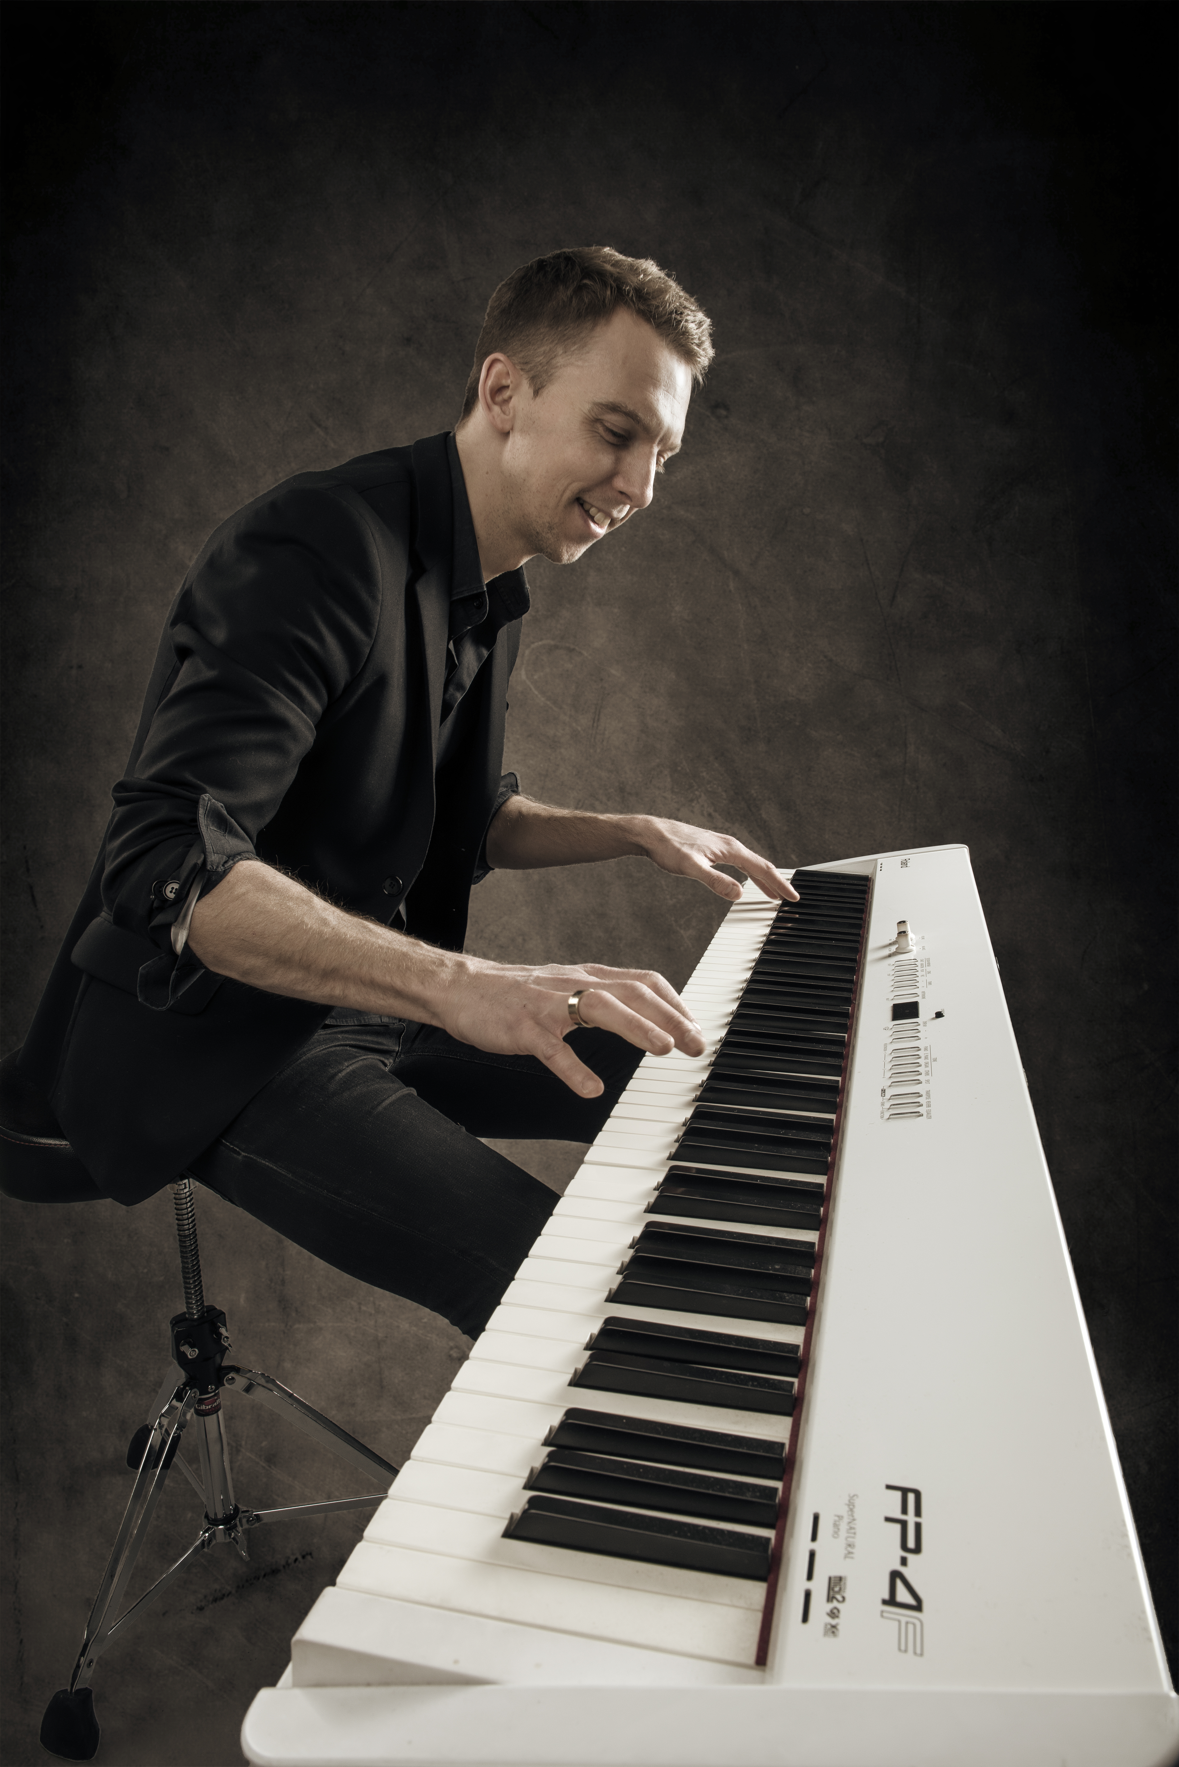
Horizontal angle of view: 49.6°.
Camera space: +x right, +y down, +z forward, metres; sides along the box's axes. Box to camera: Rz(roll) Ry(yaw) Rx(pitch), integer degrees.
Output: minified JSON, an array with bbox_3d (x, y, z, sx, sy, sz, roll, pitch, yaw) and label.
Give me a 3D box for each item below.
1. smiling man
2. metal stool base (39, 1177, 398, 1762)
[{"bbox_3d":[-0.168,0.125,1.230,0.760,1.335,0.680,2,13,14],"label":"smiling man"},{"bbox_3d":[-0.344,0.535,1.370,0.415,0.480,0.465,-3,12,-8],"label":"metal stool base"}]

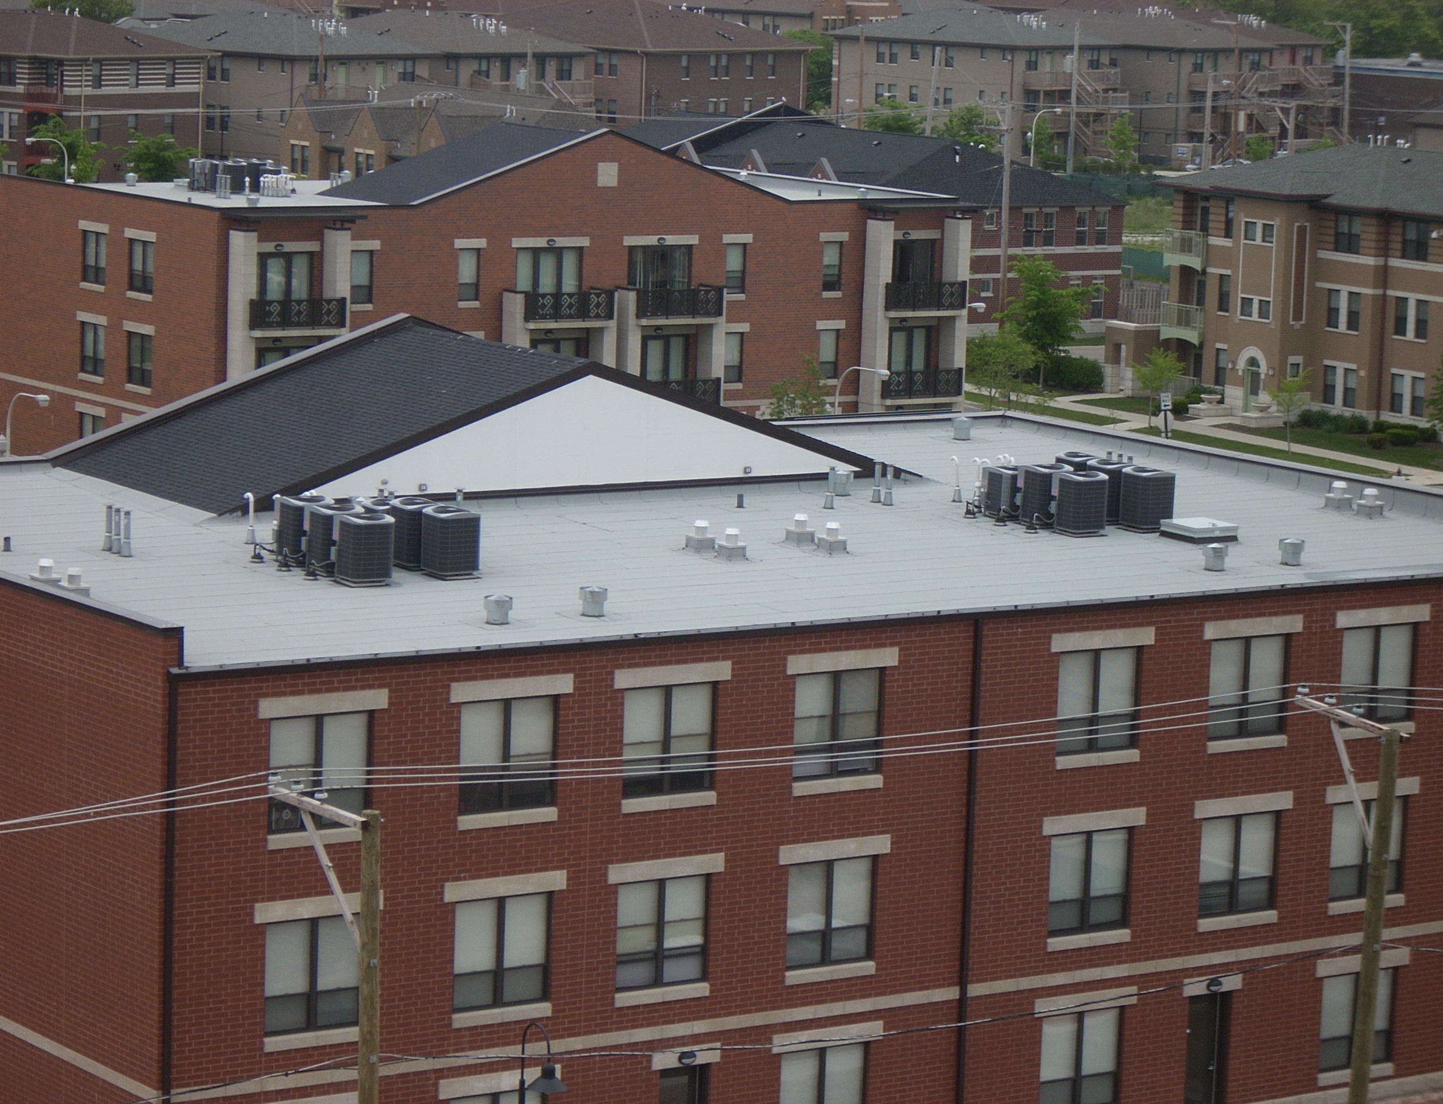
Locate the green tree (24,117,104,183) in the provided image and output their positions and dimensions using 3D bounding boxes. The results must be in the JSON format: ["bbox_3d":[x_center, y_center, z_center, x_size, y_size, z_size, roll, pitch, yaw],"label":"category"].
[{"bbox_3d":[-35.400,-20.080,258.470,4.500,6.660,4.500,2,8,0],"label":"green tree"}]

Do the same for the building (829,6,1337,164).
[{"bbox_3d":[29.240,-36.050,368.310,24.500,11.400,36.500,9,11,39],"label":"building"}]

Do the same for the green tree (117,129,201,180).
[{"bbox_3d":[-31.030,-20.350,264.410,4.700,5.800,4.700,2,8,0],"label":"green tree"}]

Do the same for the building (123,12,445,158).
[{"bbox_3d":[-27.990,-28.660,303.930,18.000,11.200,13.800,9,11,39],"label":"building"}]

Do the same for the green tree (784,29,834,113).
[{"bbox_3d":[7.150,-38.130,388.590,6.000,8.230,6.000,2,8,0],"label":"green tree"}]

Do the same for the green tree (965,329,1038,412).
[{"bbox_3d":[11.270,-7.530,195.220,3.100,3.040,3.100,2,8,0],"label":"green tree"}]

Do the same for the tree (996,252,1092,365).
[{"bbox_3d":[13.420,-9.730,202.390,4.200,5.500,4.200,2,8,0],"label":"tree"}]

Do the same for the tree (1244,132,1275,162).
[{"bbox_3d":[38.880,-28.770,348.240,2.200,3.370,2.200,2,8,0],"label":"tree"}]

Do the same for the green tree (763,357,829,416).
[{"bbox_3d":[2.440,-4.000,161.360,2.500,5.110,2.500,2,8,0],"label":"green tree"}]

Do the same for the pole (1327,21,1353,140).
[{"bbox_3d":[47.150,-35.120,367.780,2.500,10.940,0.350,9,11,39],"label":"pole"}]

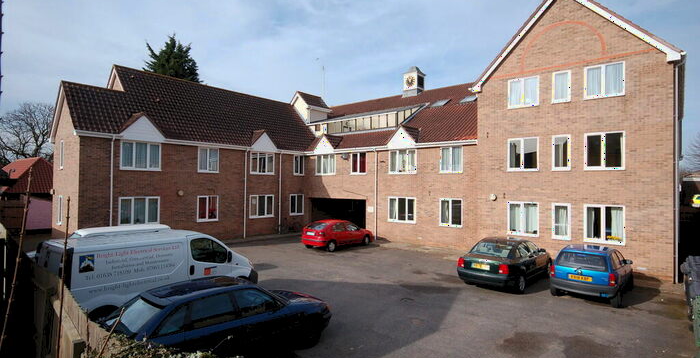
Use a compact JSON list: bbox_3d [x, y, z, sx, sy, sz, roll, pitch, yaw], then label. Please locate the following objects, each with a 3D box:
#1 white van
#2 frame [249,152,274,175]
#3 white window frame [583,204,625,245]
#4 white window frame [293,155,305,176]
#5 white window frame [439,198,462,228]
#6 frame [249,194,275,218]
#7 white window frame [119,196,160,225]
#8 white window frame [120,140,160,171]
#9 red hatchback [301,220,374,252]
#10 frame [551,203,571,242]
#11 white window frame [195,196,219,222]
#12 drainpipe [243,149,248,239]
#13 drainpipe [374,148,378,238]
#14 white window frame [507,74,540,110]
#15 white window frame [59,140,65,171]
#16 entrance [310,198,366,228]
[{"bbox_3d":[-4.580,2.310,9.400,1.920,1.980,4.800,0,-1,37],"label":"white van"},{"bbox_3d":[-5.337,-0.935,22.601,0.120,1.357,1.763,0,-1,43],"label":"frame"},{"bbox_3d":[9.238,1.657,13.386,1.220,1.370,0.120,0,-1,40],"label":"white window frame"},{"bbox_3d":[-3.410,-0.879,24.687,0.120,1.357,0.883,0,-1,43],"label":"white window frame"},{"bbox_3d":[4.990,1.678,18.166,1.204,1.367,0.120,0,-1,40],"label":"white window frame"},{"bbox_3d":[-5.359,1.682,22.559,0.120,1.360,1.754,0,-1,43],"label":"frame"},{"bbox_3d":[-10.182,1.582,17.972,0.120,1.360,1.780,0,-1,44],"label":"white window frame"},{"bbox_3d":[-9.941,-1.067,17.615,0.120,1.357,1.789,0,-1,43],"label":"white window frame"},{"bbox_3d":[-0.533,2.741,18.917,1.700,1.420,4.130,0,-1,41],"label":"red hatchback"},{"bbox_3d":[7.892,1.592,13.752,0.601,1.344,0.100,0,-1,41],"label":"frame"},{"bbox_3d":[-7.816,1.641,20.406,0.120,1.360,1.200,0,-1,44],"label":"white window frame"},{"bbox_3d":[-5.849,0.824,20.779,0.120,5.033,0.100,0,-1,41],"label":"drainpipe"},{"bbox_3d":[1.497,0.924,21.594,0.090,5.260,0.100,0,-1,40],"label":"drainpipe"},{"bbox_3d":[7.155,-3.552,15.247,1.210,1.210,0.120,0,-1,40],"label":"white window frame"},{"bbox_3d":[-13.086,-1.073,16.822,0.630,1.340,0.100,0,-1,41],"label":"white window frame"},{"bbox_3d":[-0.705,2.334,22.654,4.573,2.239,0.300,0,-1,41],"label":"entrance"}]

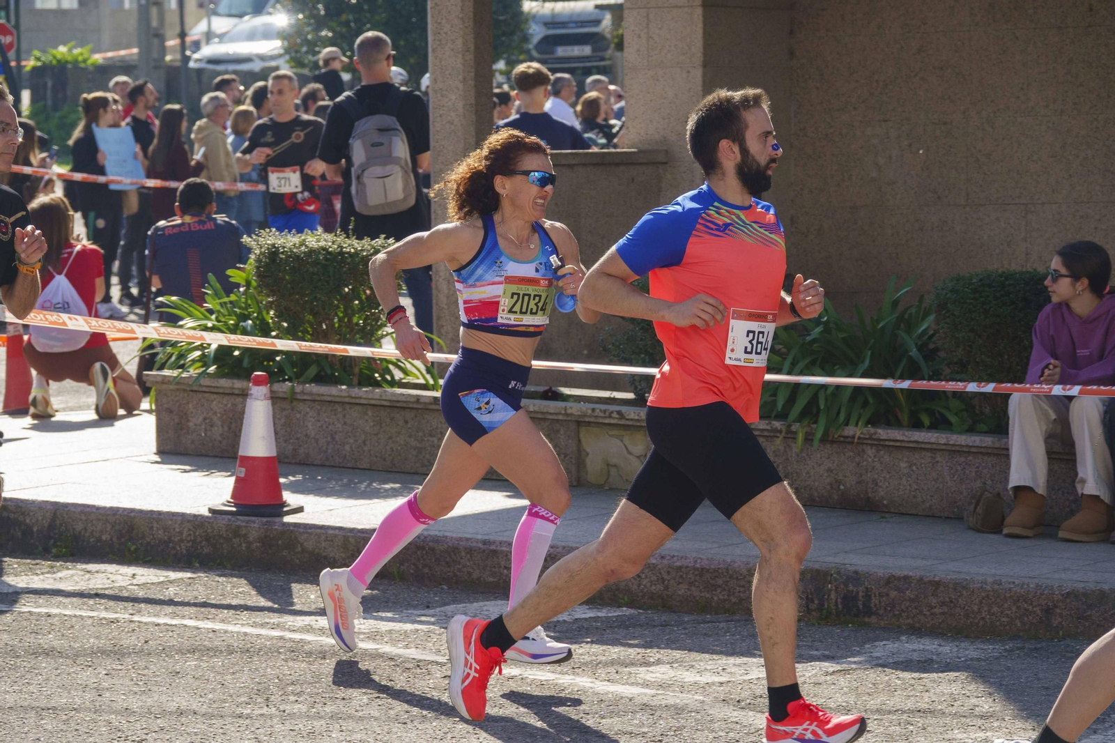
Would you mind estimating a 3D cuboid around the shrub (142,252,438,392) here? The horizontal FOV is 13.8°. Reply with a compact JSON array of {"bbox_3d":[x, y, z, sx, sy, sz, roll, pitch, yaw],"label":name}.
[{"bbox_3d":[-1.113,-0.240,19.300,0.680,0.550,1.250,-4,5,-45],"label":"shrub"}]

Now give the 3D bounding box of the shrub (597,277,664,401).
[{"bbox_3d":[0.369,-0.151,18.200,0.440,0.550,0.430,2,5,43],"label":"shrub"}]

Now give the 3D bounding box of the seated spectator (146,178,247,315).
[{"bbox_3d":[-1.844,-0.379,24.200,0.550,1.260,0.850,0,4,13],"label":"seated spectator"}]

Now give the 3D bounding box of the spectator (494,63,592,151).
[{"bbox_3d":[-0.096,-0.662,22.500,0.500,1.680,0.330,-1,4,3],"label":"spectator"}]

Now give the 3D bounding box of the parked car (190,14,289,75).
[{"bbox_3d":[-4.728,-5.470,80.000,1.790,1.470,4.200,1,4,22],"label":"parked car"}]

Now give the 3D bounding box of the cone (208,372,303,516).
[{"bbox_3d":[-1.086,0.258,16.700,0.285,0.505,0.285,0,4,15],"label":"cone"}]

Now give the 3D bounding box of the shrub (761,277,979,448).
[{"bbox_3d":[1.115,-0.032,16.750,0.860,0.610,0.660,2,5,43],"label":"shrub"}]

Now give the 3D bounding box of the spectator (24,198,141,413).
[{"bbox_3d":[-2.264,-0.324,22.100,0.570,1.050,0.750,0,3,10],"label":"spectator"}]

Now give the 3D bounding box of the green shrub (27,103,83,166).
[{"bbox_3d":[-7.185,-3.388,66.000,1.000,0.980,0.900,-1,4,0],"label":"green shrub"}]

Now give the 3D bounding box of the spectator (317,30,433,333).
[{"bbox_3d":[-0.831,-0.668,21.200,0.540,1.790,0.420,-1,4,-5],"label":"spectator"}]

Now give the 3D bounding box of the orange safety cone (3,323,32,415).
[{"bbox_3d":[-2.829,-0.023,24.200,0.285,0.505,0.285,-4,4,15],"label":"orange safety cone"}]

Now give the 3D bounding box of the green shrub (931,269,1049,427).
[{"bbox_3d":[1.616,-0.082,16.700,0.550,0.590,0.520,2,5,43],"label":"green shrub"}]

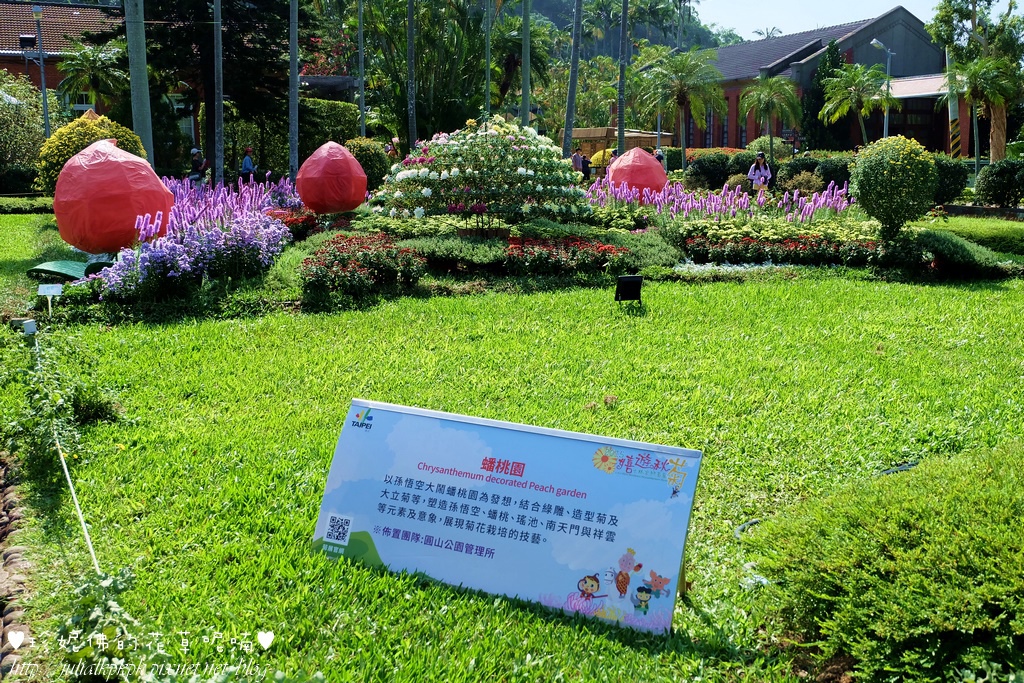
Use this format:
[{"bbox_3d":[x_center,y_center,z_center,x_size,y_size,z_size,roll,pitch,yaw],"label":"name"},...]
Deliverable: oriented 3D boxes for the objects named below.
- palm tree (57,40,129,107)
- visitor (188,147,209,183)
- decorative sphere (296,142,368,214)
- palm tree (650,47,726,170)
[{"bbox_3d":[-13.324,-7.122,33.000,2.400,5.100,2.400,-1,11,0],"label":"palm tree"},{"bbox_3d":[-9.184,-4.862,30.000,0.550,1.650,0.480,0,11,3],"label":"visitor"},{"bbox_3d":[-3.969,-3.605,22.643,1.540,1.560,1.540,0,11,0],"label":"decorative sphere"},{"bbox_3d":[6.384,-8.151,37.468,3.000,5.100,3.000,0,11,0],"label":"palm tree"}]

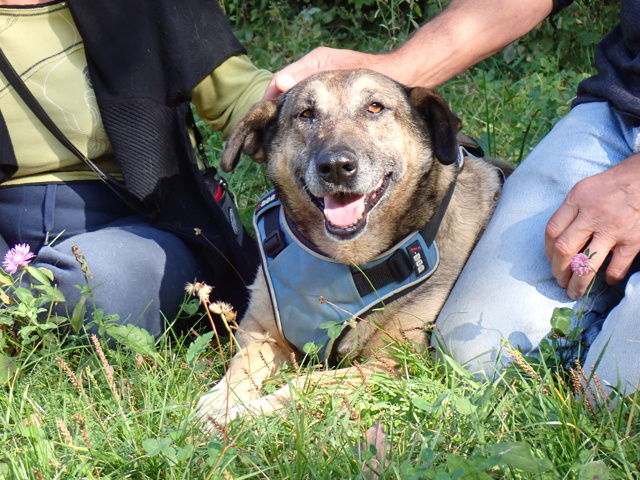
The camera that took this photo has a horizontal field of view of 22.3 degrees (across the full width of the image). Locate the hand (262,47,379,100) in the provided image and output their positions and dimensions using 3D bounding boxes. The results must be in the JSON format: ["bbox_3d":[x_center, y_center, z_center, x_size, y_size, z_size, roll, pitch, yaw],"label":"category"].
[{"bbox_3d":[-0.001,-0.192,1.920,0.155,0.075,0.095,-15,8,3],"label":"hand"}]

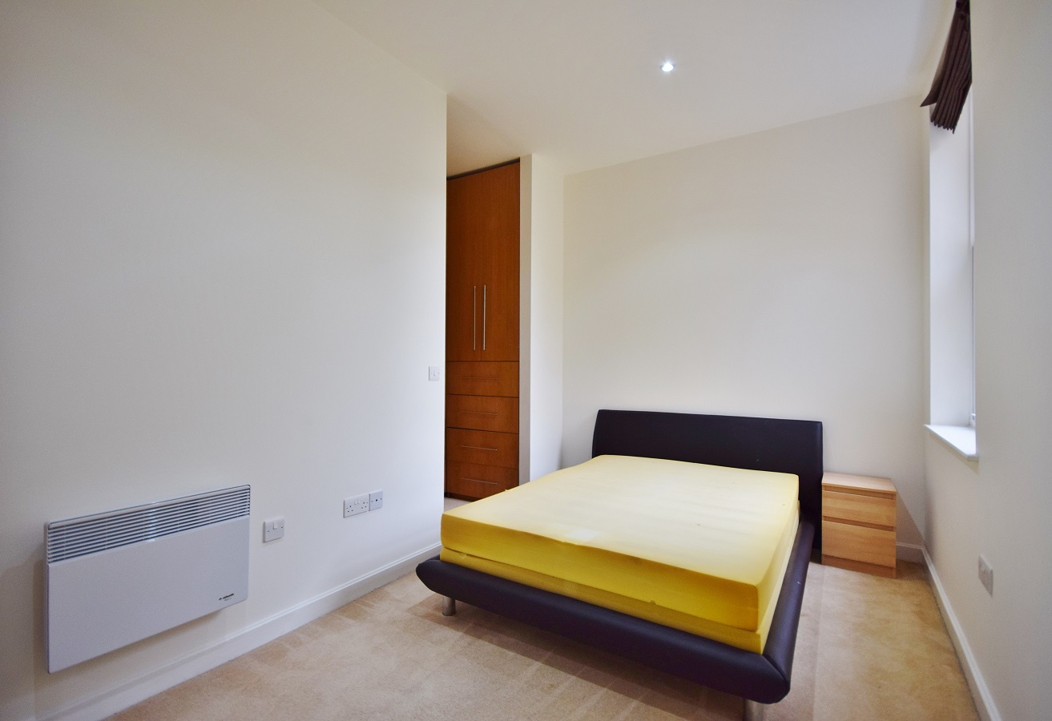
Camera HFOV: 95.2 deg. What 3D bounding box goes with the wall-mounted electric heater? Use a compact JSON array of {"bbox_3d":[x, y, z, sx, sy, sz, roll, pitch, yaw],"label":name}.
[{"bbox_3d":[-1.310,0.722,1.716,0.086,0.458,0.588,0,-1,34],"label":"wall-mounted electric heater"}]

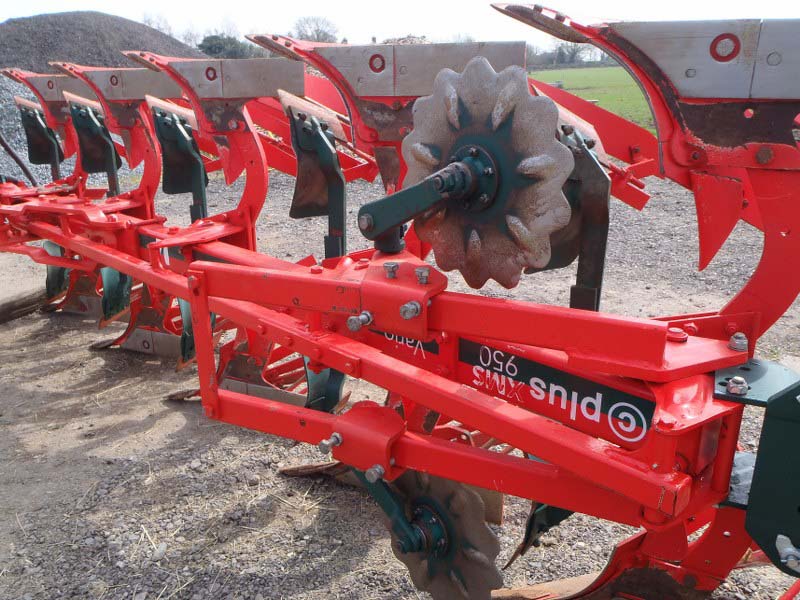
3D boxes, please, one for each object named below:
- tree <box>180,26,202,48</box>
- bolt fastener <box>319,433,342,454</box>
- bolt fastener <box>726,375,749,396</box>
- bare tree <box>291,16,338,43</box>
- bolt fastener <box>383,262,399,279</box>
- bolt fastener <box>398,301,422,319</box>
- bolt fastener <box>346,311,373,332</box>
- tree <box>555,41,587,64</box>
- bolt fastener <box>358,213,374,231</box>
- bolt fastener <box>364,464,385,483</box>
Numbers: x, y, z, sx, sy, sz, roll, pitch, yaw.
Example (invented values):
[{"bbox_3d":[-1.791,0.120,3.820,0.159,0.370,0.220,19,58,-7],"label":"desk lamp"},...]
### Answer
[{"bbox_3d":[-51.174,-61.910,161.142,6.300,11.440,6.300,-7,21,-15],"label":"tree"},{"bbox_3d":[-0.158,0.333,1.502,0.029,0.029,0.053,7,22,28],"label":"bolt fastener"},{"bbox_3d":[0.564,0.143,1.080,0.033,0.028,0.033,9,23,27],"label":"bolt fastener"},{"bbox_3d":[-16.746,-50.821,129.431,9.000,10.800,9.000,-3,20,-6],"label":"bare tree"},{"bbox_3d":[-0.019,-0.062,1.355,0.029,0.036,0.029,9,23,27],"label":"bolt fastener"},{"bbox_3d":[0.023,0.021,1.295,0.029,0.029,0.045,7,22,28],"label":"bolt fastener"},{"bbox_3d":[-0.081,0.046,1.356,0.029,0.029,0.056,7,22,28],"label":"bolt fastener"},{"bbox_3d":[42.806,-62.333,163.359,8.000,6.830,8.000,4,21,13],"label":"tree"},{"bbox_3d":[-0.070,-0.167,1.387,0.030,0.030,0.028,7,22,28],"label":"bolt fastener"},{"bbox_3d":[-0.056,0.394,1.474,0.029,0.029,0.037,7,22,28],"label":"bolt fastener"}]

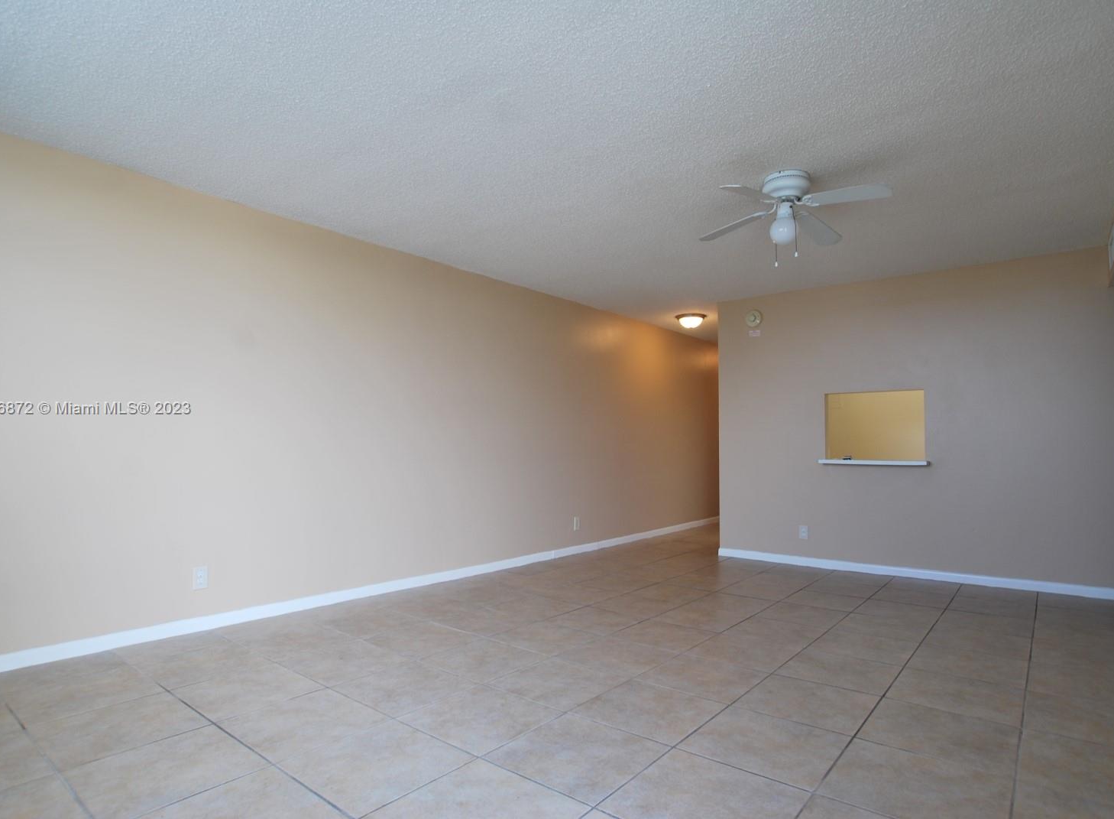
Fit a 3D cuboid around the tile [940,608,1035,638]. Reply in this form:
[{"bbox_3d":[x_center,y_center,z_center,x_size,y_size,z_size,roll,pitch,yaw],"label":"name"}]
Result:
[{"bbox_3d":[2.485,1.242,3.538,0.447,0.010,0.447,-4,-6,39],"label":"tile"}]

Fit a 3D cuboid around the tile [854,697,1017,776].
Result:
[{"bbox_3d":[1.350,1.144,2.151,0.451,0.011,0.451,-4,-6,39],"label":"tile"}]

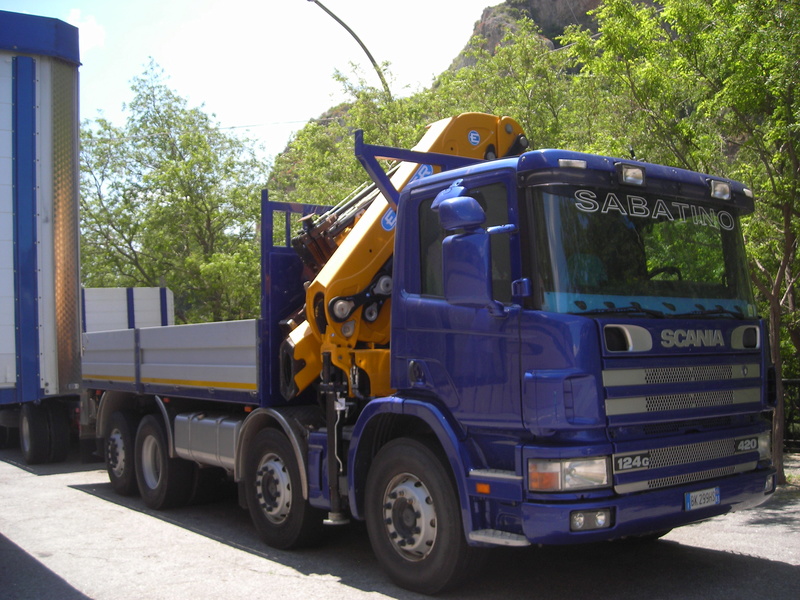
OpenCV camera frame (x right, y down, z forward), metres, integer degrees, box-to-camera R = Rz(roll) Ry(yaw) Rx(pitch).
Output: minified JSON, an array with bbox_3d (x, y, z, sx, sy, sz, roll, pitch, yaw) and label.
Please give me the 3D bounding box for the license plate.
[{"bbox_3d":[1.931,1.272,5.600,0.365,0.115,0.025,2,-4,-37],"label":"license plate"}]

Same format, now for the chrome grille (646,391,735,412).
[{"bbox_3d":[1.891,0.652,5.708,0.940,0.100,0.050,2,-4,-37],"label":"chrome grille"}]

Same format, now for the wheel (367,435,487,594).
[{"bbox_3d":[0.167,1.500,6.122,0.310,1.050,1.050,1,-4,-37],"label":"wheel"}]

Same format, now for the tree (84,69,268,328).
[{"bbox_3d":[-6.743,-1.786,24.925,5.900,9.950,5.900,2,-4,-37],"label":"tree"}]

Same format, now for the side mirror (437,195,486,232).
[{"bbox_3d":[0.380,-0.530,5.385,0.250,0.205,0.160,1,-4,-27],"label":"side mirror"}]

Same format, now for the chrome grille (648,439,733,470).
[{"bbox_3d":[1.879,0.969,5.592,0.920,0.115,0.060,1,-4,-37],"label":"chrome grille"}]

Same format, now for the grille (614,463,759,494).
[{"bbox_3d":[1.872,1.126,5.597,1.510,0.060,0.070,1,-4,-37],"label":"grille"}]

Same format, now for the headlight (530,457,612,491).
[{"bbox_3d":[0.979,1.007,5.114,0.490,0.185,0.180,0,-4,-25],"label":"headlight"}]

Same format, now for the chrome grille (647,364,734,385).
[{"bbox_3d":[1.881,0.484,5.716,0.940,0.100,0.050,2,-4,-37],"label":"chrome grille"}]

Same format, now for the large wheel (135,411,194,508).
[{"bbox_3d":[-2.616,1.779,9.751,0.300,1.040,1.040,2,-4,-37],"label":"large wheel"}]

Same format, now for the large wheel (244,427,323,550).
[{"bbox_3d":[-0.989,1.633,7.670,0.310,1.050,1.050,1,-4,-37],"label":"large wheel"}]

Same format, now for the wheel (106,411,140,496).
[{"bbox_3d":[-3.400,1.897,10.942,0.310,1.050,1.050,1,-4,-37],"label":"wheel"}]

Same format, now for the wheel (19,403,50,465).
[{"bbox_3d":[-6.063,2.199,14.546,0.290,1.000,1.000,1,-4,-37],"label":"wheel"}]

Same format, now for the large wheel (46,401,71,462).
[{"bbox_3d":[-5.504,2.128,14.050,0.280,0.980,0.980,2,-4,-37],"label":"large wheel"}]

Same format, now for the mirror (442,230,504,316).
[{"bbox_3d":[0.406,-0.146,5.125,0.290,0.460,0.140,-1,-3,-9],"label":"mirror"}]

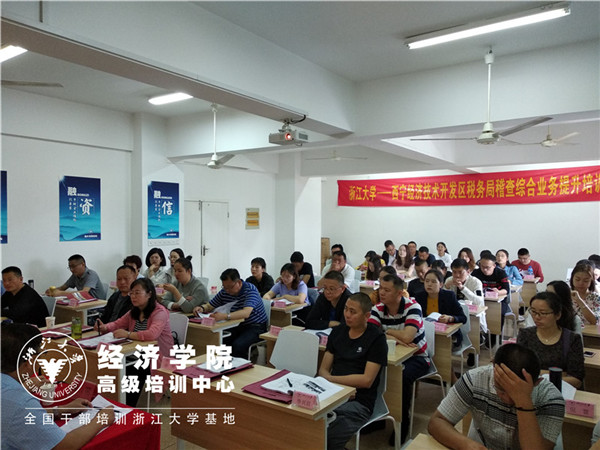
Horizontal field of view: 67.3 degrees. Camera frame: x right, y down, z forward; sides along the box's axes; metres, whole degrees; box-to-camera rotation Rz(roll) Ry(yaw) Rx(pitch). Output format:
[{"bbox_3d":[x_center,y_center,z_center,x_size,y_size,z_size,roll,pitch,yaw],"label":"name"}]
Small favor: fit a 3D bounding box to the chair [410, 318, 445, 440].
[{"bbox_3d":[0.845,1.244,3.765,0.460,0.830,0.520,1,1,33],"label":"chair"}]

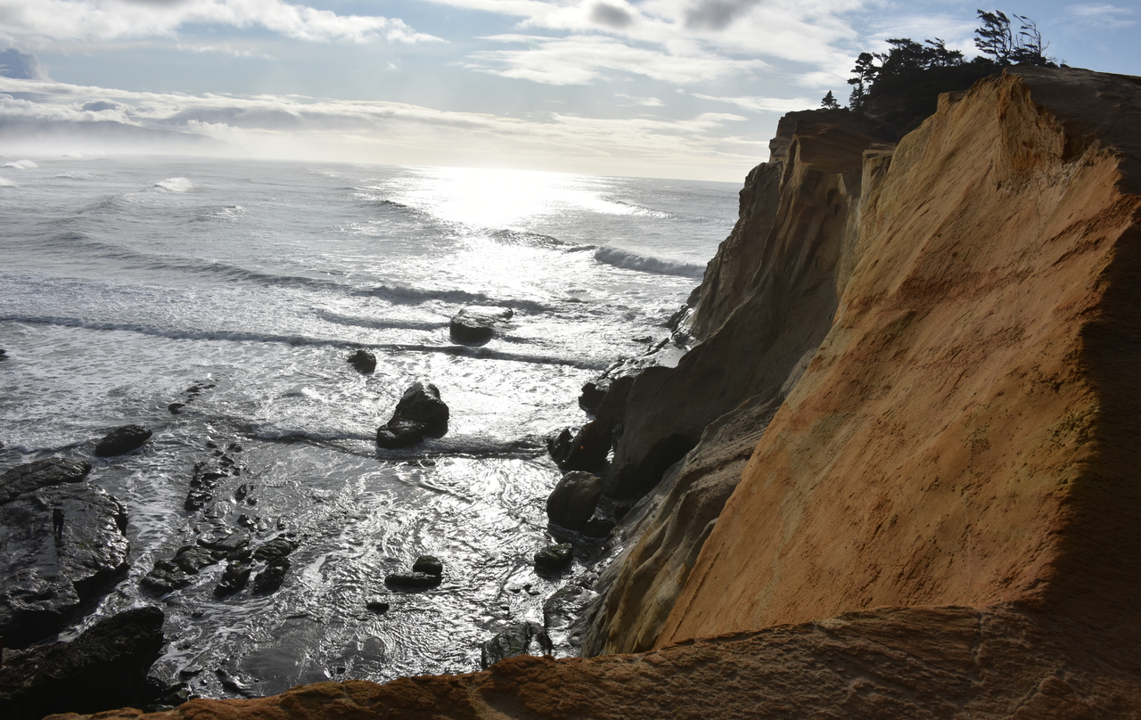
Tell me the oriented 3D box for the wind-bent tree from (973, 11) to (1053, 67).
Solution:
[{"bbox_3d":[39.972,-29.045,80.000,7.000,5.100,4.800,3,12,0],"label":"wind-bent tree"}]

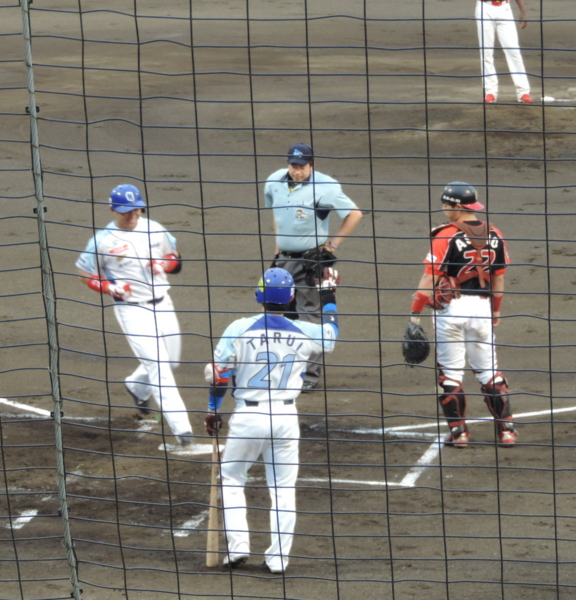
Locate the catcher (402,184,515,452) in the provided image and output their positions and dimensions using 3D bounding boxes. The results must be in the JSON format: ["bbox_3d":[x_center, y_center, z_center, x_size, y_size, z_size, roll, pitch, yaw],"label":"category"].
[{"bbox_3d":[1.162,0.080,28.253,0.700,1.740,0.500,-1,9,-8],"label":"catcher"}]

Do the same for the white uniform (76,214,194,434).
[{"bbox_3d":[-1.006,0.178,28.165,0.660,1.420,0.620,-3,10,-24],"label":"white uniform"}]

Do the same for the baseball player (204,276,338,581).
[{"bbox_3d":[-0.084,0.663,24.360,0.760,1.735,0.550,0,9,-2],"label":"baseball player"}]

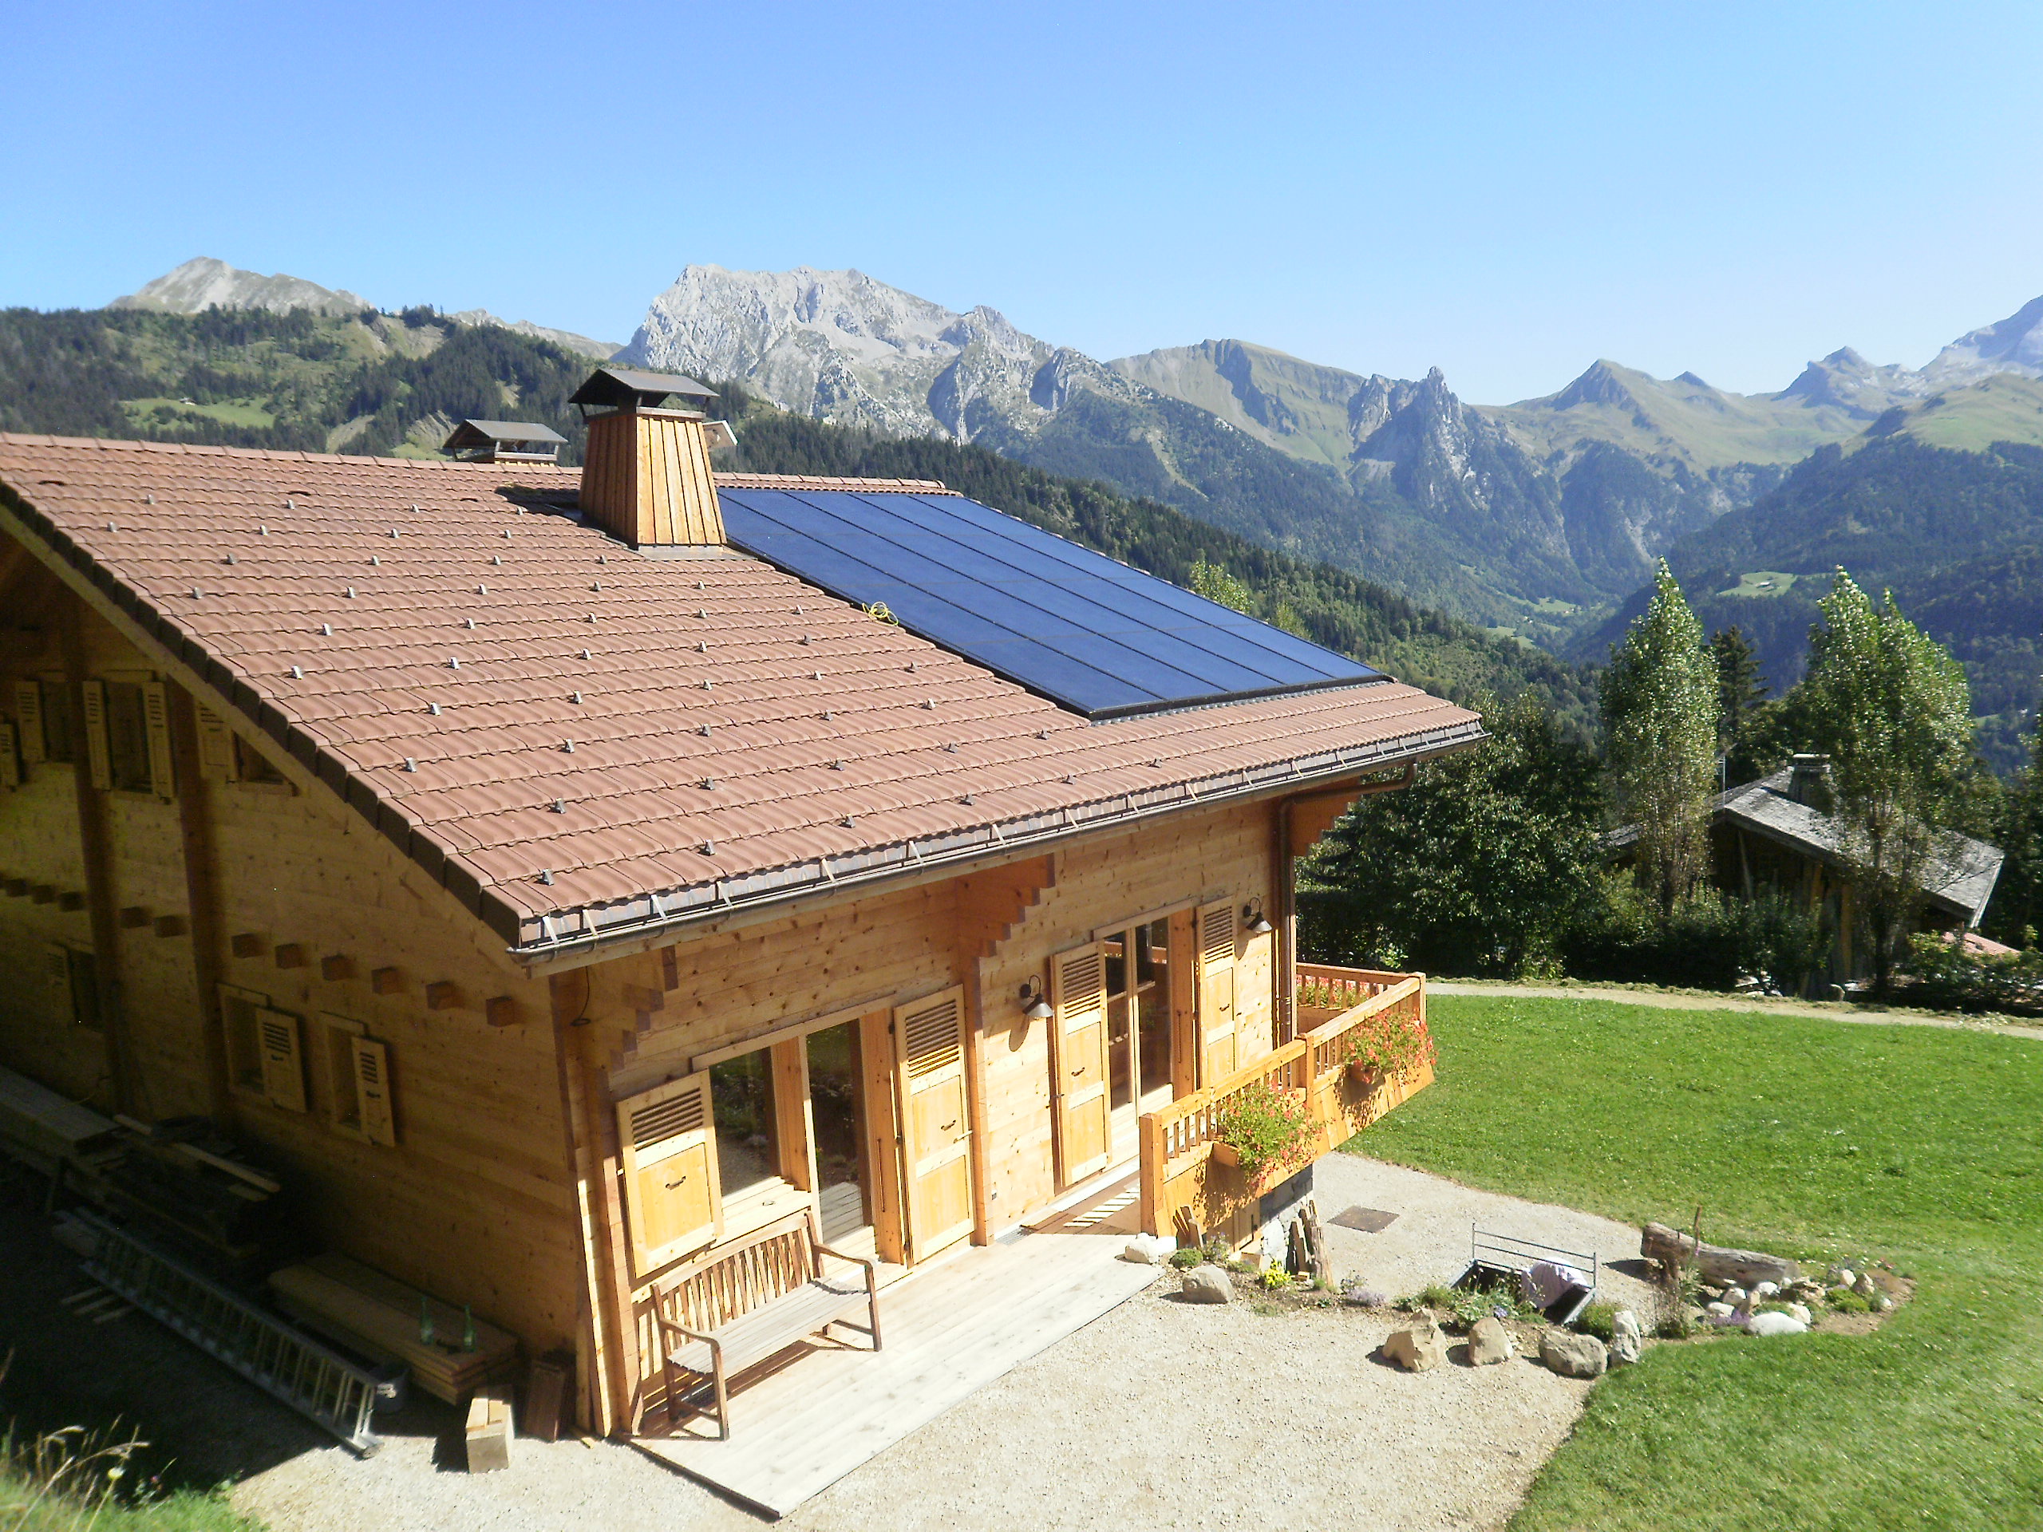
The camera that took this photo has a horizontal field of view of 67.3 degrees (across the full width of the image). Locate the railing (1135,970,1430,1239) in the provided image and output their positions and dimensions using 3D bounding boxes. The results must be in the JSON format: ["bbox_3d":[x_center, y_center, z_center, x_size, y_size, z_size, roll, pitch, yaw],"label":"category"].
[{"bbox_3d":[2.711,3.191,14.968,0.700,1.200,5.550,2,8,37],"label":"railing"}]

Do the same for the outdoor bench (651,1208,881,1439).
[{"bbox_3d":[-1.764,3.910,10.843,0.630,0.930,1.490,3,8,39],"label":"outdoor bench"}]

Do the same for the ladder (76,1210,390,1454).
[{"bbox_3d":[-6.196,4.221,11.776,5.100,0.440,0.170,3,-4,39],"label":"ladder"}]

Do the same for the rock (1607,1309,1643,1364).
[{"bbox_3d":[4.353,4.091,11.085,0.240,0.370,0.240,0,7,21],"label":"rock"}]

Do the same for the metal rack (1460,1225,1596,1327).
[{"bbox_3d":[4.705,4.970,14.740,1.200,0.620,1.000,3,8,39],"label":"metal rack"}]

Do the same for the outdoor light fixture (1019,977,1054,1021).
[{"bbox_3d":[0.152,2.001,13.193,0.300,0.360,0.240,3,8,39],"label":"outdoor light fixture"}]

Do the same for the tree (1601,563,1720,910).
[{"bbox_3d":[12.613,-0.035,30.310,2.100,7.967,2.100,0,7,23],"label":"tree"}]

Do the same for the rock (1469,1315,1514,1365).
[{"bbox_3d":[3.341,4.090,10.924,0.320,0.330,0.290,0,6,17],"label":"rock"}]

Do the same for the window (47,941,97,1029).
[{"bbox_3d":[-9.387,2.175,15.190,1.280,0.820,0.130,3,8,39],"label":"window"}]

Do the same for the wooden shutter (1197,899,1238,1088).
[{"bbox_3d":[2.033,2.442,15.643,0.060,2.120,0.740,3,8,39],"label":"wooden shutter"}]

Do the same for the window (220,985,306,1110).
[{"bbox_3d":[-6.208,2.301,12.567,1.280,0.860,0.130,3,8,39],"label":"window"}]

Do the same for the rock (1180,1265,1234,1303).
[{"bbox_3d":[1.476,4.045,12.119,0.400,0.270,0.300,-2,7,6],"label":"rock"}]

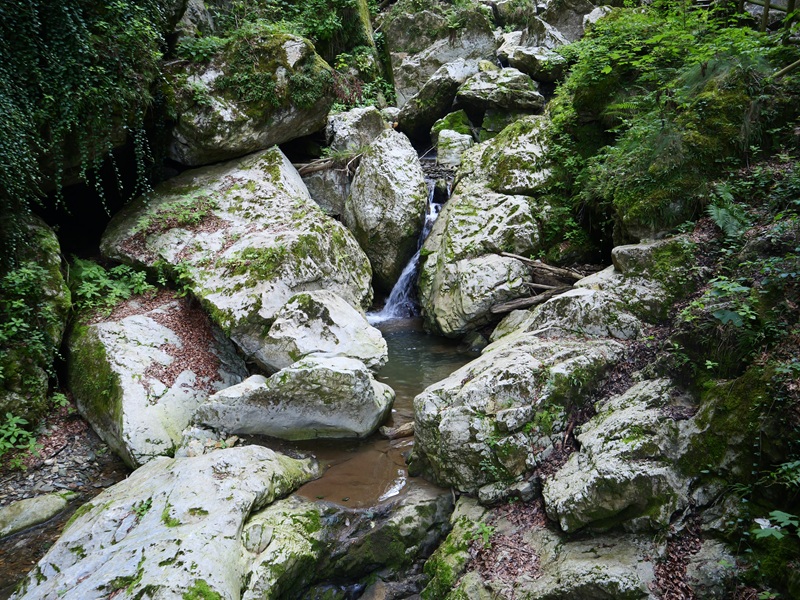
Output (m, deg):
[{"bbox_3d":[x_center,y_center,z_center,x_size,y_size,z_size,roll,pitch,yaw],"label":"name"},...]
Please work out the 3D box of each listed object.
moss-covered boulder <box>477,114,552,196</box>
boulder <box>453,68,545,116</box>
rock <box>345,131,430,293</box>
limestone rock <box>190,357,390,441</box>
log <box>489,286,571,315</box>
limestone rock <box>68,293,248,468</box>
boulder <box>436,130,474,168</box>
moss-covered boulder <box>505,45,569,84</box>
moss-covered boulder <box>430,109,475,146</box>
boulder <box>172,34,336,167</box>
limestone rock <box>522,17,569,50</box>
[{"bbox_3d":[1.914,-2.376,11.400,1.202,1.295,1.200,5,19,14],"label":"moss-covered boulder"},{"bbox_3d":[1.959,-4.089,13.600,1.694,0.858,1.300,2,18,5],"label":"boulder"},{"bbox_3d":[-0.235,-1.487,11.700,1.303,2.725,1.400,-6,19,-19],"label":"rock"},{"bbox_3d":[-1.157,1.092,7.750,2.189,0.789,1.000,-2,18,-5],"label":"limestone rock"},{"bbox_3d":[1.979,-0.019,10.300,1.511,0.150,0.160,-13,22,-24],"label":"log"},{"bbox_3d":[-2.614,0.837,7.700,1.855,1.665,2.000,-6,19,-17],"label":"limestone rock"},{"bbox_3d":[1.014,-2.793,12.700,0.686,0.671,0.600,0,18,0],"label":"boulder"},{"bbox_3d":[2.909,-4.989,14.700,1.281,0.719,1.100,3,18,10],"label":"moss-covered boulder"},{"bbox_3d":[1.004,-3.232,13.300,0.833,0.774,0.750,0,18,0],"label":"moss-covered boulder"},{"bbox_3d":[-2.374,-3.235,11.200,2.527,2.069,2.100,-3,18,-10],"label":"boulder"},{"bbox_3d":[3.272,-5.968,15.600,0.986,0.748,0.900,6,19,19],"label":"limestone rock"}]

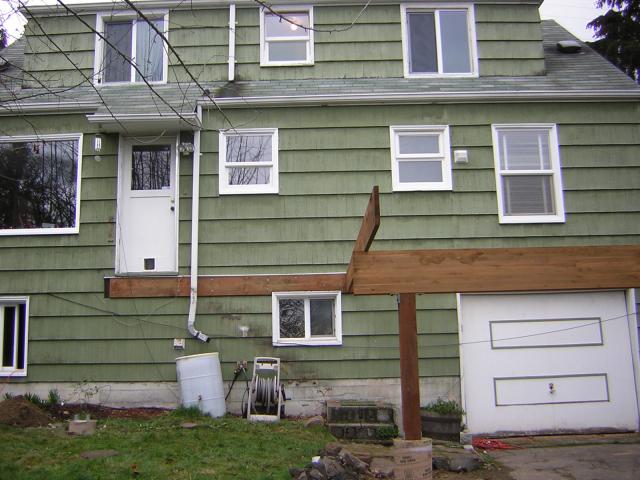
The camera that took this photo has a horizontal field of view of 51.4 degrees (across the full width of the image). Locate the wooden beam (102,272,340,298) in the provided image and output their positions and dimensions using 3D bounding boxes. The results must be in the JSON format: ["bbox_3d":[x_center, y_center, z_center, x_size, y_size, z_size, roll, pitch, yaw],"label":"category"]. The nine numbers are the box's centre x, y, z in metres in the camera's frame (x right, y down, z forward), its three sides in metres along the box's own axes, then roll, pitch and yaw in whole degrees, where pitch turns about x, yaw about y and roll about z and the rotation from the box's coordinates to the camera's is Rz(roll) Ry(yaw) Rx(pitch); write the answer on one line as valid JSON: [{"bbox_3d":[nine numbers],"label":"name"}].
[{"bbox_3d":[-1.394,0.694,9.838,3.569,0.286,0.060,-1,-9,0],"label":"wooden beam"}]

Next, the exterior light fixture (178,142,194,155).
[{"bbox_3d":[-2.030,-1.380,10.123,0.244,0.177,0.180,-1,-9,0],"label":"exterior light fixture"}]

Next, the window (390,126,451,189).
[{"bbox_3d":[1.538,-1.236,10.153,0.899,1.020,0.100,-1,-9,0],"label":"window"}]

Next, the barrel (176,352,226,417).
[{"bbox_3d":[-1.655,2.017,9.259,0.590,0.850,0.590,-9,-9,-1],"label":"barrel"}]

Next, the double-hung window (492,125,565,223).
[{"bbox_3d":[3.148,-1.002,10.102,0.979,1.537,0.100,-1,-9,0],"label":"double-hung window"}]

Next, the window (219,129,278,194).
[{"bbox_3d":[-1.077,-1.188,10.165,0.902,1.029,0.100,-1,-9,0],"label":"window"}]

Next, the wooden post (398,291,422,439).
[{"bbox_3d":[0.754,1.062,5.617,0.140,1.203,0.140,-1,-9,0],"label":"wooden post"}]

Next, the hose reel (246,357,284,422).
[{"bbox_3d":[-0.740,2.080,9.292,0.550,0.882,0.450,-1,-9,0],"label":"hose reel"}]

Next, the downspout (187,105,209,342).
[{"bbox_3d":[-1.786,-0.305,9.874,0.300,3.549,0.260,-1,-9,0],"label":"downspout"}]

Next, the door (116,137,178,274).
[{"bbox_3d":[-2.591,-0.530,10.089,0.922,2.113,0.100,-1,-9,0],"label":"door"}]

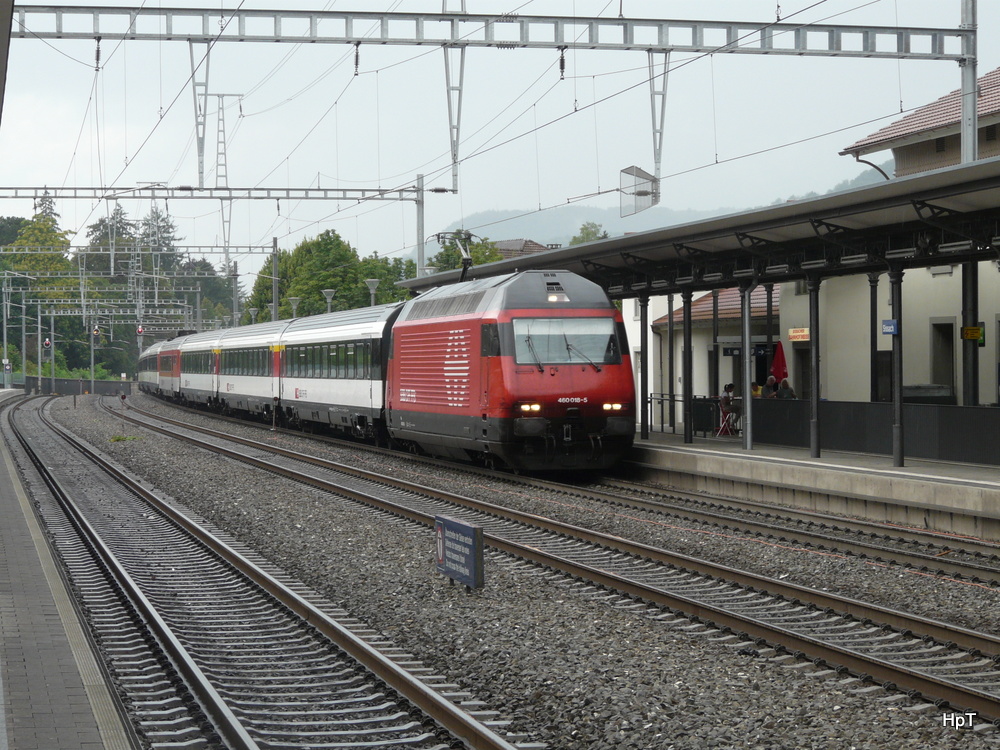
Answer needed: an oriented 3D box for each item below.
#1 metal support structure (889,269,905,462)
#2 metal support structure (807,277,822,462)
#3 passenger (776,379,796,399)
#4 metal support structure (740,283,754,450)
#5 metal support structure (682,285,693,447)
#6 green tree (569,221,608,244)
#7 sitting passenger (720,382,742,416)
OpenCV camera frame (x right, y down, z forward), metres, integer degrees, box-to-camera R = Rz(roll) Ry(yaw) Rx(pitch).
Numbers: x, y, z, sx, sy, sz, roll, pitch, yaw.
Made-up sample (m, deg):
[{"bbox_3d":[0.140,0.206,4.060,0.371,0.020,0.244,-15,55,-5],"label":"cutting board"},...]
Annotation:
[{"bbox_3d":[6.546,-0.124,47.100,0.260,3.270,0.260,0,0,-10],"label":"metal support structure"},{"bbox_3d":[5.700,-0.154,51.700,0.260,3.320,0.260,0,0,-10],"label":"metal support structure"},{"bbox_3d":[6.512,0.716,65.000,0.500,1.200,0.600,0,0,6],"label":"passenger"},{"bbox_3d":[4.867,-0.168,56.400,0.270,3.320,0.260,0,0,-10],"label":"metal support structure"},{"bbox_3d":[4.017,-0.186,61.100,0.240,3.330,0.240,0,0,-10],"label":"metal support structure"},{"bbox_3d":[6.012,-5.149,190.000,6.000,10.500,6.000,0,0,0],"label":"green tree"},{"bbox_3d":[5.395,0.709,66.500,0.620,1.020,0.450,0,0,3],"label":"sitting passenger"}]

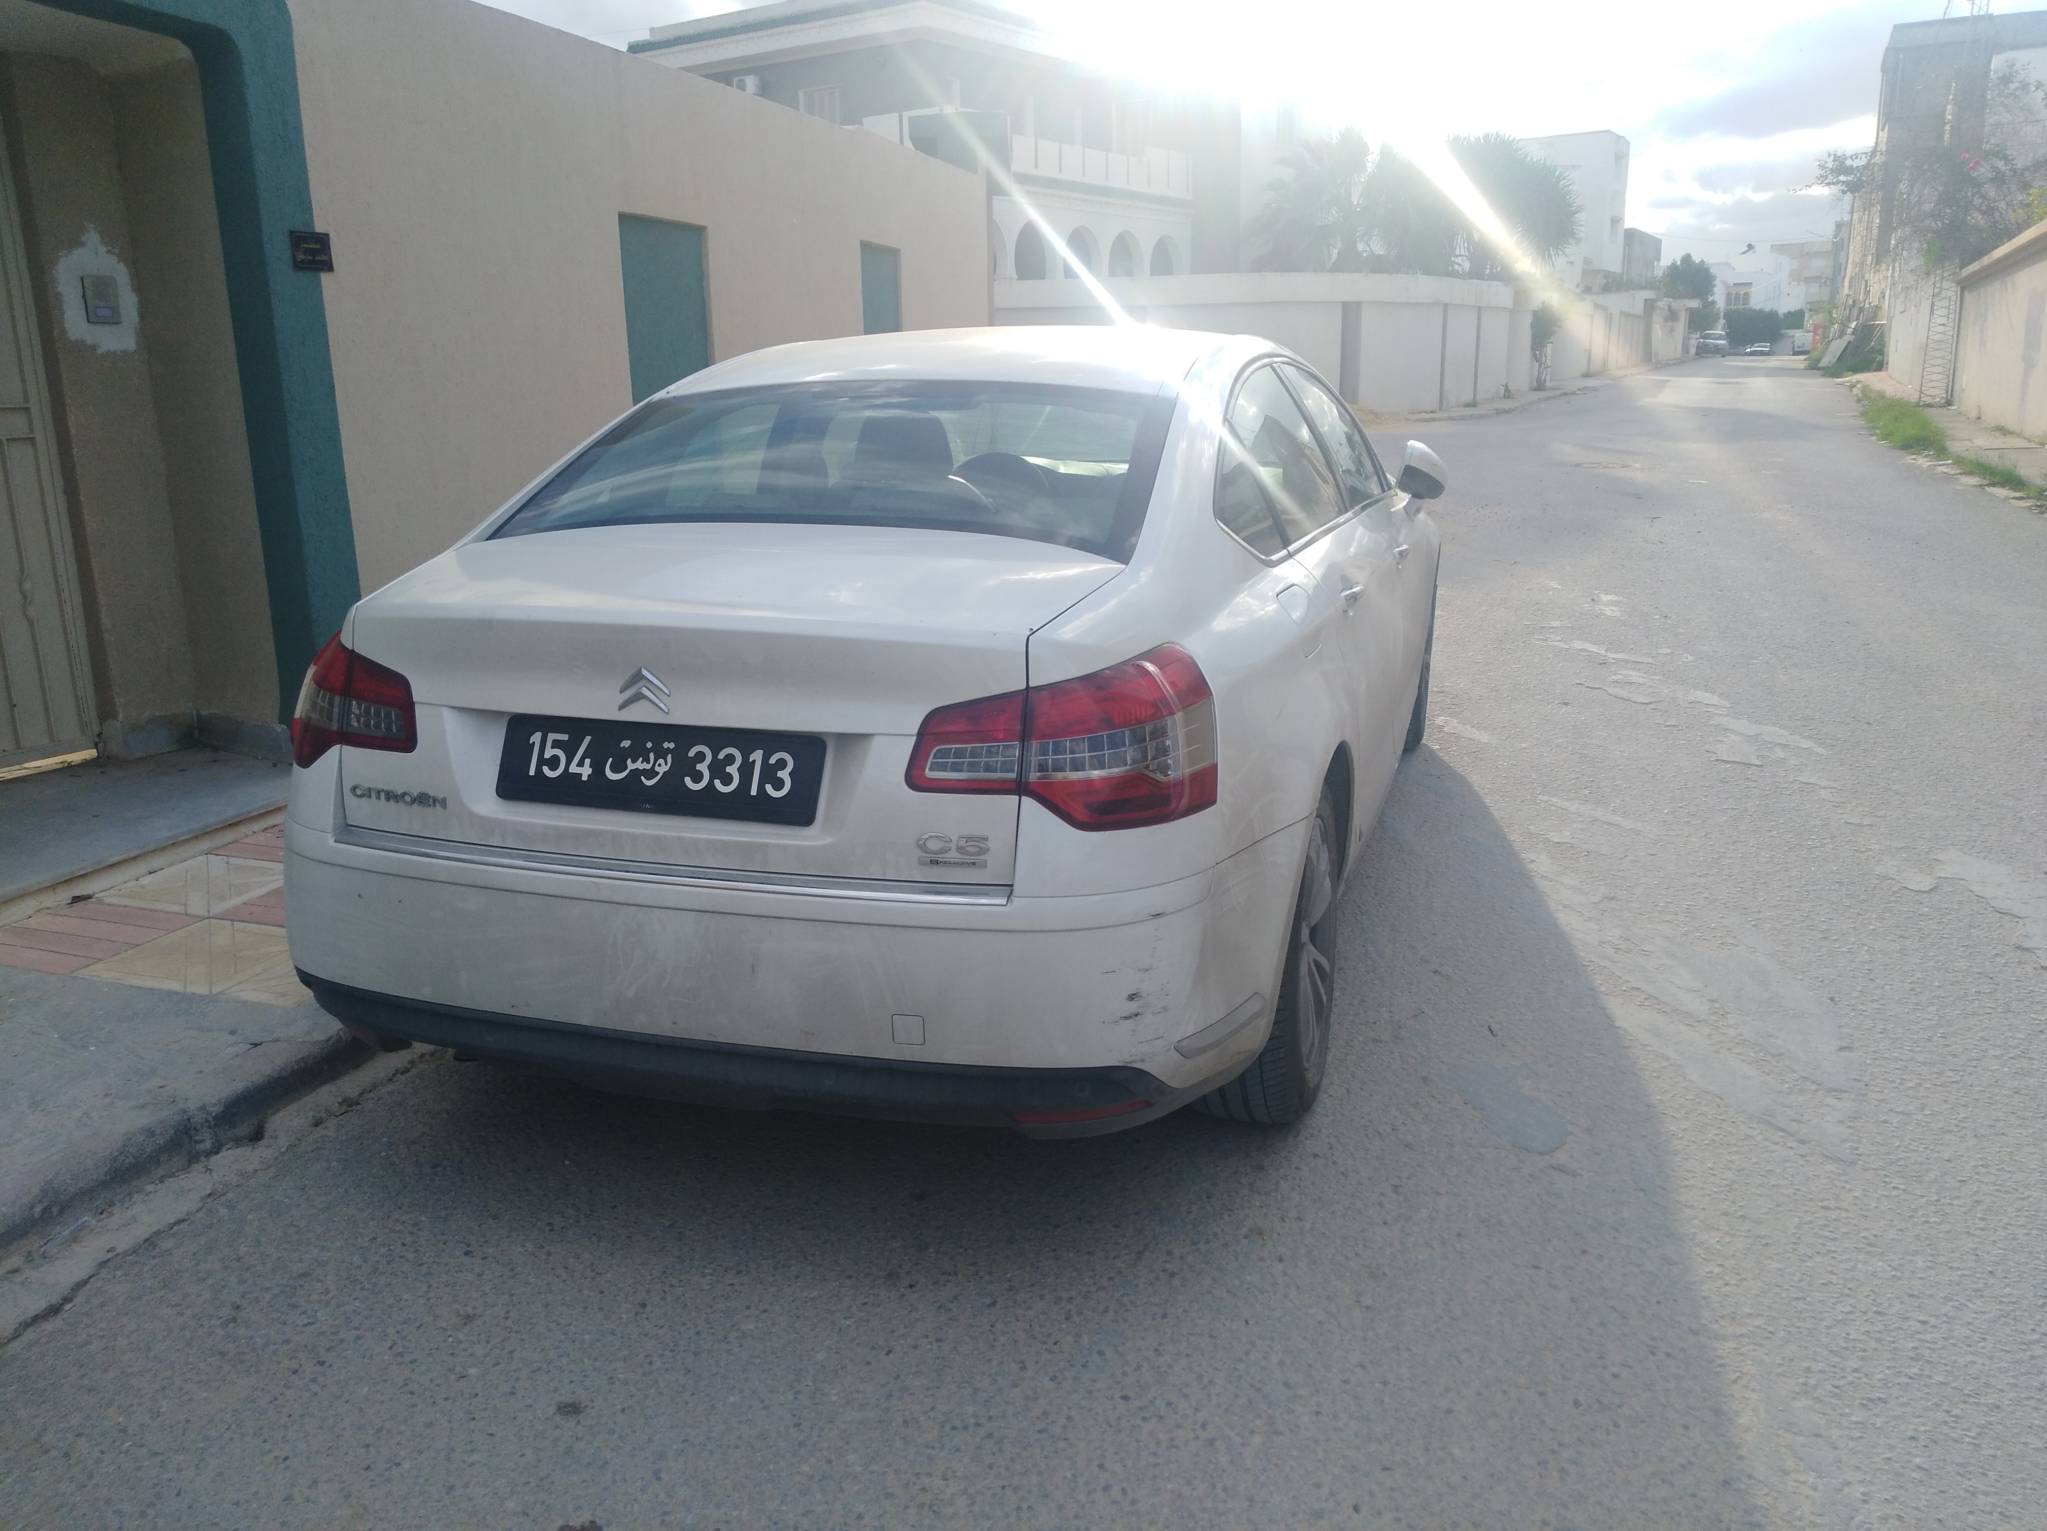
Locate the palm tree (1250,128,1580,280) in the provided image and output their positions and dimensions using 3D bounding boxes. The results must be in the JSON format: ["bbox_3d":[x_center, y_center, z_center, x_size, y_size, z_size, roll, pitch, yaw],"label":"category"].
[{"bbox_3d":[8.801,-11.354,34.819,7.100,5.750,4.800,3,15,13],"label":"palm tree"}]

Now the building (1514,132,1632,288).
[{"bbox_3d":[24.619,-24.546,74.079,7.500,9.800,8.500,7,16,27],"label":"building"}]

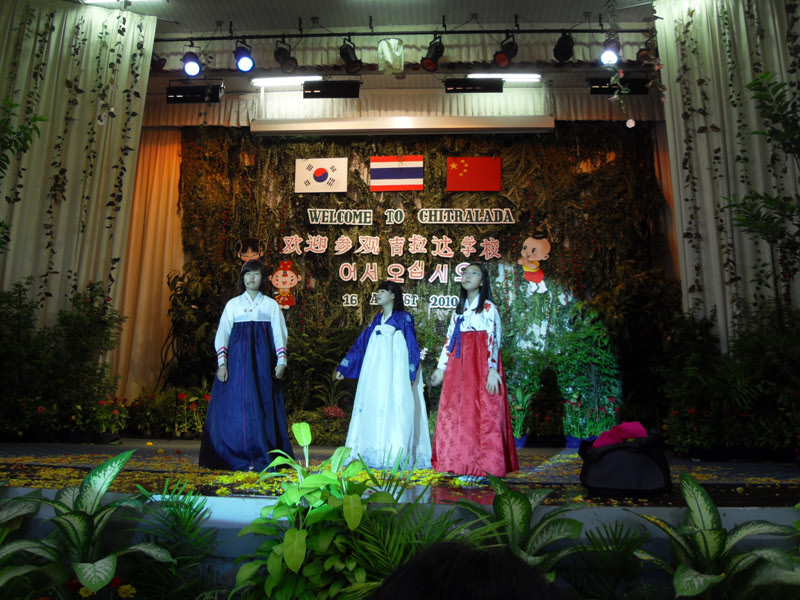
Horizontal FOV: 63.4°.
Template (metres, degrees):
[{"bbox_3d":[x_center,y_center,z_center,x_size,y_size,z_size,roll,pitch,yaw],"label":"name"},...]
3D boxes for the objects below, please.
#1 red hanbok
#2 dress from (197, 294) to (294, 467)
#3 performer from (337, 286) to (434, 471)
[{"bbox_3d":[0.556,0.612,4.782,0.620,1.293,0.580,-4,-10,24],"label":"red hanbok"},{"bbox_3d":[-1.195,0.598,5.030,0.720,1.365,0.620,2,-9,-8],"label":"dress"},{"bbox_3d":[-0.112,0.632,5.350,0.720,1.550,0.620,-5,-12,28],"label":"performer"}]

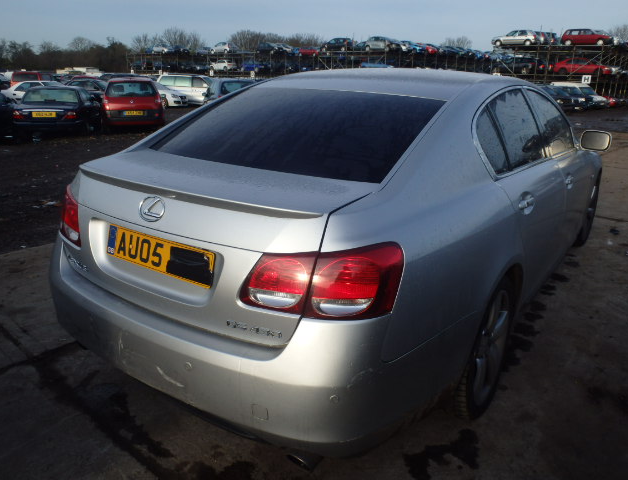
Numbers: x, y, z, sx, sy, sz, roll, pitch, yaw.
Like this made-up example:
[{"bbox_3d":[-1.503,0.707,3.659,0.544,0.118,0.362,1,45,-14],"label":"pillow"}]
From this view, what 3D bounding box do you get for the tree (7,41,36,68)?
[{"bbox_3d":[-52.022,-31.969,93.100,5.331,7.307,5.331,1,18,0],"label":"tree"}]

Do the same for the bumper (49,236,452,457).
[{"bbox_3d":[-0.393,0.293,2.021,1.800,0.560,0.710,13,21,32],"label":"bumper"}]

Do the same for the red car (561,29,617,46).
[{"bbox_3d":[23.509,-17.389,44.500,3.900,1.400,1.640,11,20,30],"label":"red car"}]

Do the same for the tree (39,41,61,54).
[{"bbox_3d":[-49.601,-33.623,98.127,4.122,7.488,4.122,1,18,0],"label":"tree"}]

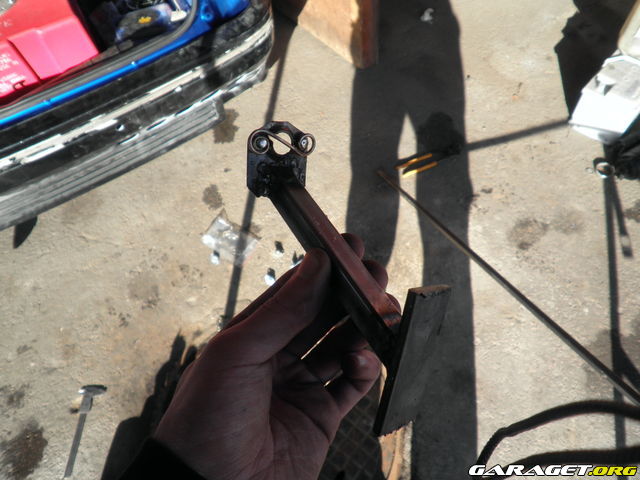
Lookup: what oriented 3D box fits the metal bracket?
[{"bbox_3d":[0.005,0.010,0.279,0.052,0.072,0.186,0,45,-40],"label":"metal bracket"}]

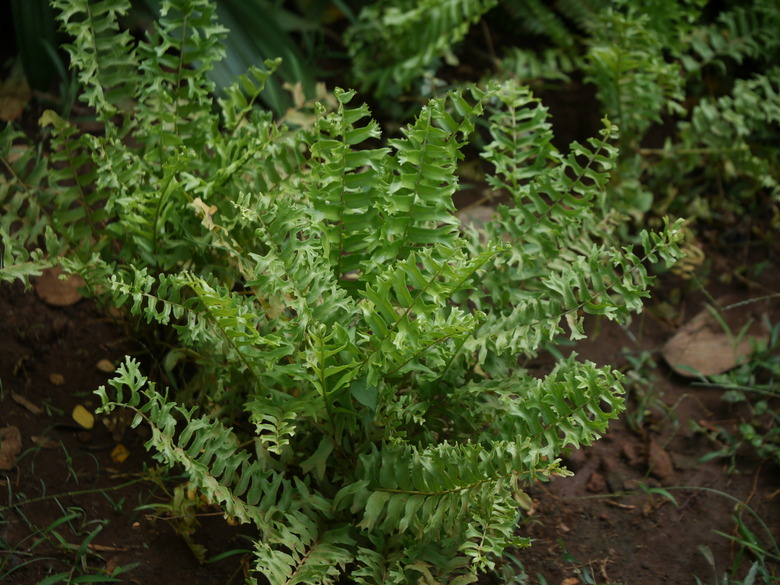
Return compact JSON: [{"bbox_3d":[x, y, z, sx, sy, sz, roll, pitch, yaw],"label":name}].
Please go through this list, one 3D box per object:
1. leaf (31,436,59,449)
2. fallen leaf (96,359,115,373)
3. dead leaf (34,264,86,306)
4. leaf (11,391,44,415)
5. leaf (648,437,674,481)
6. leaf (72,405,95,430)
[{"bbox_3d":[-0.418,0.181,2.444,0.041,0.008,0.019,14,34,22],"label":"leaf"},{"bbox_3d":[-0.363,0.095,2.588,0.017,0.006,0.029,-19,36,-29],"label":"fallen leaf"},{"bbox_3d":[-0.449,-0.010,2.762,0.063,0.012,0.108,-2,31,-3],"label":"dead leaf"},{"bbox_3d":[-0.452,0.136,2.520,0.012,0.008,0.062,-25,39,-36],"label":"leaf"},{"bbox_3d":[0.318,0.197,2.415,0.024,0.014,0.066,-8,44,-9],"label":"leaf"},{"bbox_3d":[-0.376,0.153,2.491,0.020,0.008,0.044,-22,47,-22],"label":"leaf"}]

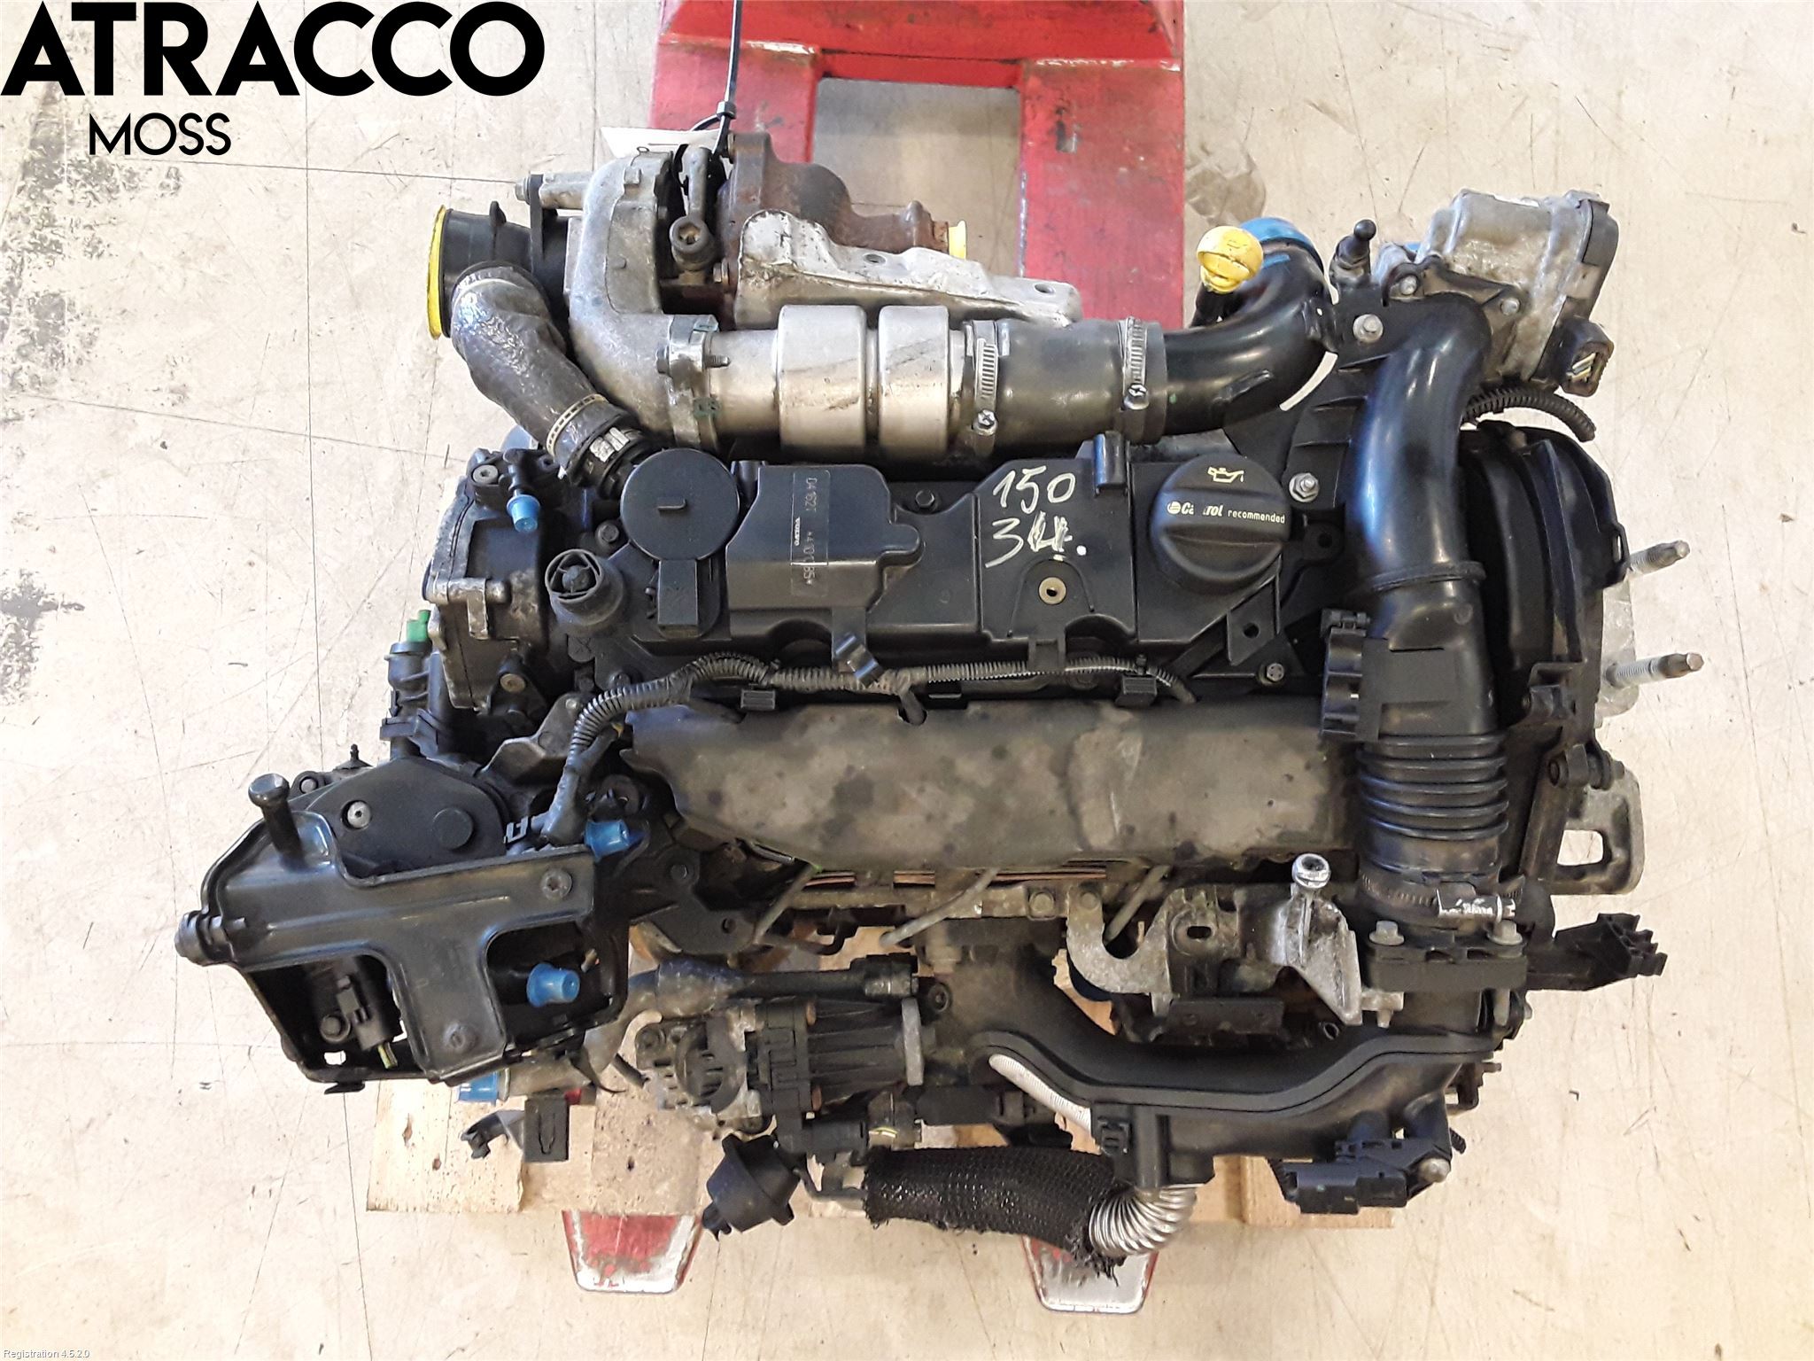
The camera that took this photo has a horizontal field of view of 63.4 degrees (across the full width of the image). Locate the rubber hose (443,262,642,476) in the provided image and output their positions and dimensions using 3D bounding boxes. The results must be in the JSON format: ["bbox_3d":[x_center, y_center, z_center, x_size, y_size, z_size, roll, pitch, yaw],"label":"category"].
[{"bbox_3d":[-0.187,-0.161,0.755,0.057,0.060,0.125,-37,78,-9],"label":"rubber hose"}]

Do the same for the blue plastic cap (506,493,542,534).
[{"bbox_3d":[-0.193,-0.084,0.740,0.017,0.017,0.017,-15,53,-4],"label":"blue plastic cap"}]

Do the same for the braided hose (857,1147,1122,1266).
[{"bbox_3d":[0.047,0.298,0.840,0.142,0.050,0.054,4,75,1],"label":"braided hose"}]

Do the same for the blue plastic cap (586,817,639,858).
[{"bbox_3d":[-0.151,0.080,0.750,0.026,0.021,0.021,-12,74,16],"label":"blue plastic cap"}]

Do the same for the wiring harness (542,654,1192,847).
[{"bbox_3d":[-0.019,0.032,0.696,0.298,0.058,0.079,1,75,0],"label":"wiring harness"}]

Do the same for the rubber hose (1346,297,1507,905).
[{"bbox_3d":[0.250,-0.038,0.707,0.076,0.088,0.290,1,75,0],"label":"rubber hose"}]

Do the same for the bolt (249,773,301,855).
[{"bbox_3d":[-0.280,0.059,0.654,0.018,0.041,0.018,1,44,-1],"label":"bolt"}]

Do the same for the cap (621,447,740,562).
[{"bbox_3d":[-0.107,-0.082,0.704,0.056,0.016,0.056,0,75,-1],"label":"cap"}]

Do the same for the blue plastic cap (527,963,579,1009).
[{"bbox_3d":[-0.169,0.147,0.705,0.018,0.021,0.021,-2,73,21],"label":"blue plastic cap"}]

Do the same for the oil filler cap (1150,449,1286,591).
[{"bbox_3d":[0.146,-0.073,0.698,0.063,0.028,0.063,5,75,1],"label":"oil filler cap"}]

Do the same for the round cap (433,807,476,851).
[{"bbox_3d":[-0.224,0.074,0.725,0.020,0.006,0.020,0,74,-1],"label":"round cap"}]

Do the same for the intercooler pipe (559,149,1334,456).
[{"bbox_3d":[0.021,-0.198,0.784,0.405,0.125,0.180,0,75,0],"label":"intercooler pipe"}]

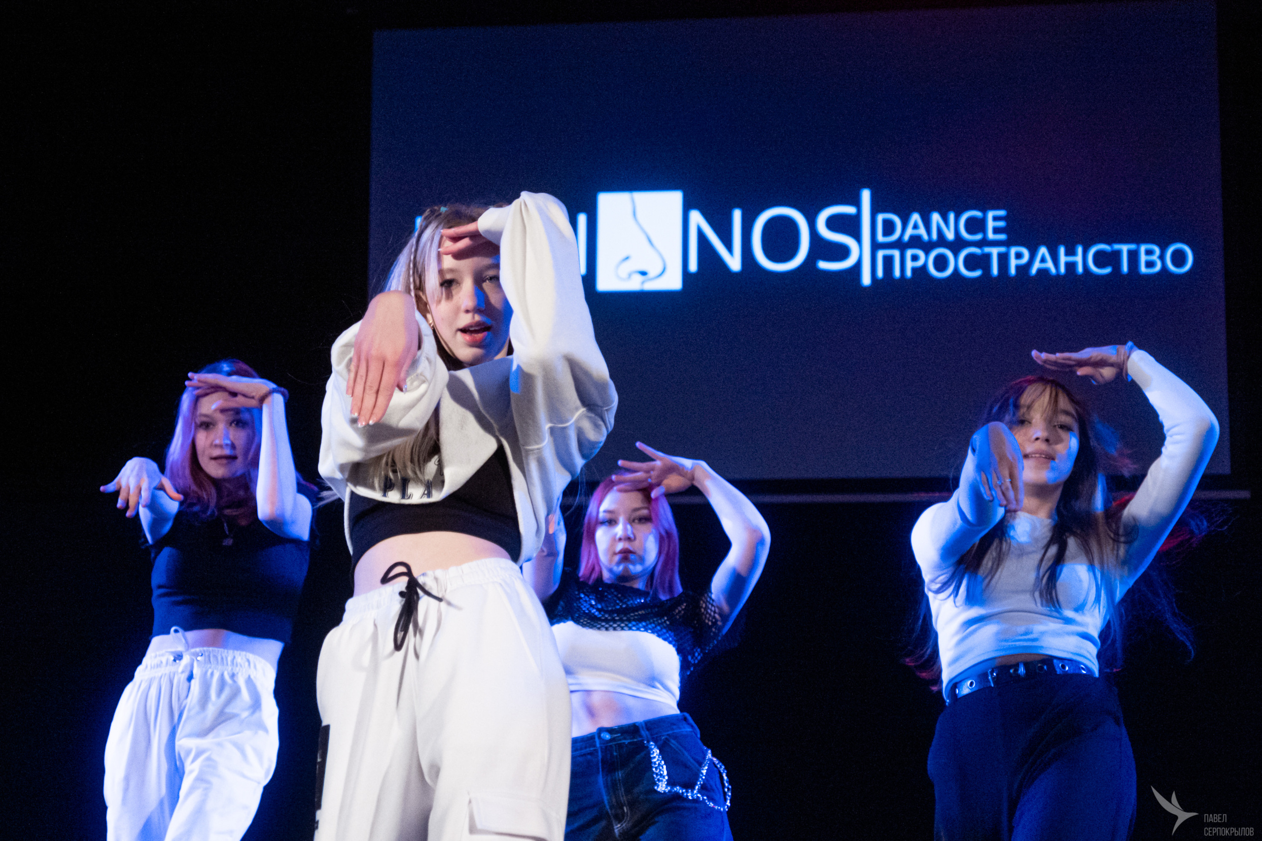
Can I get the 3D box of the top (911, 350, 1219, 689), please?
[{"bbox_3d":[0.775,0.178,4.120,0.550,0.600,0.470,-1,-8,10],"label":"top"}]

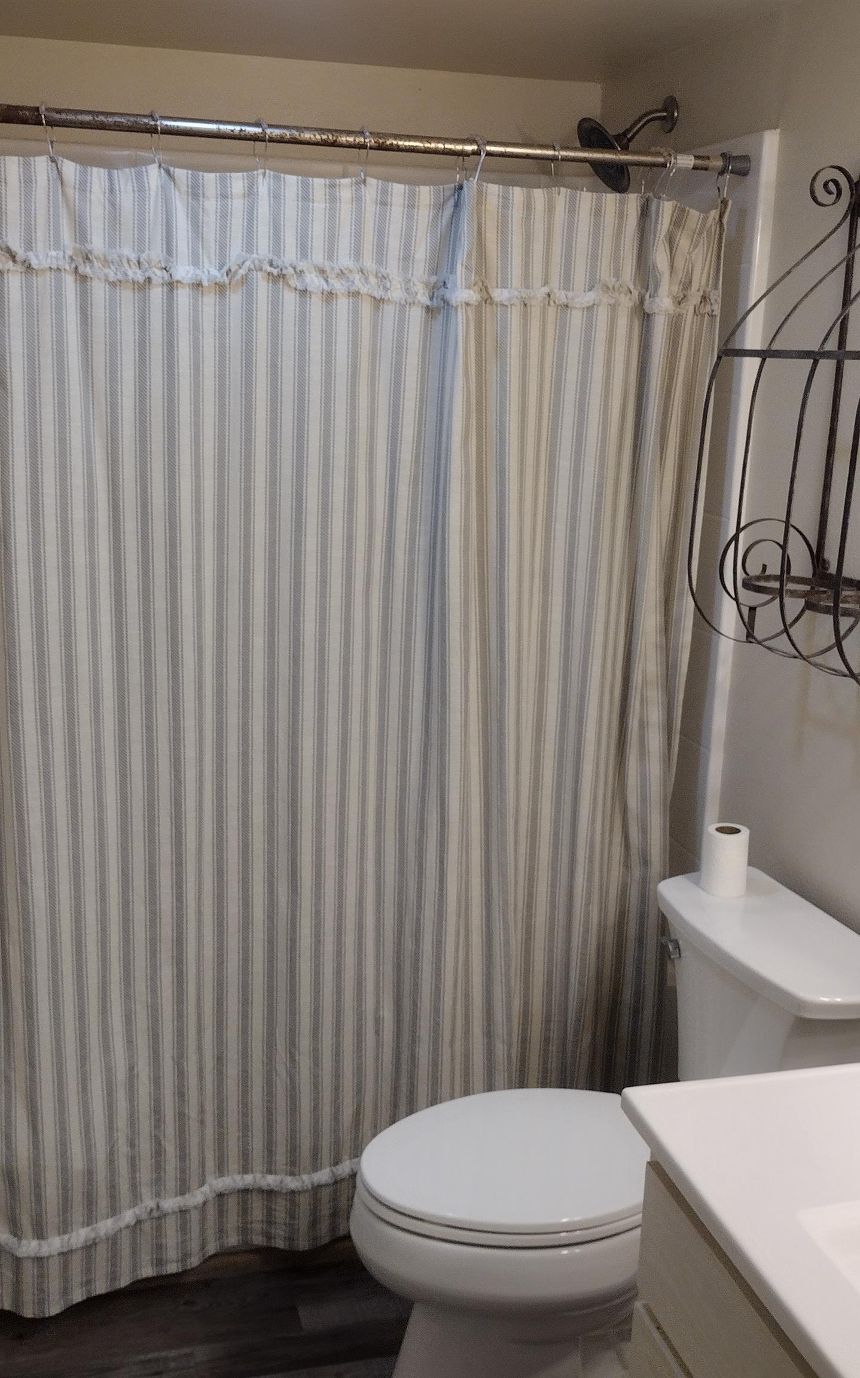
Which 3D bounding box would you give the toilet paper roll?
[{"bbox_3d":[0.472,0.273,2.281,0.070,0.100,0.070,2,14,0],"label":"toilet paper roll"}]

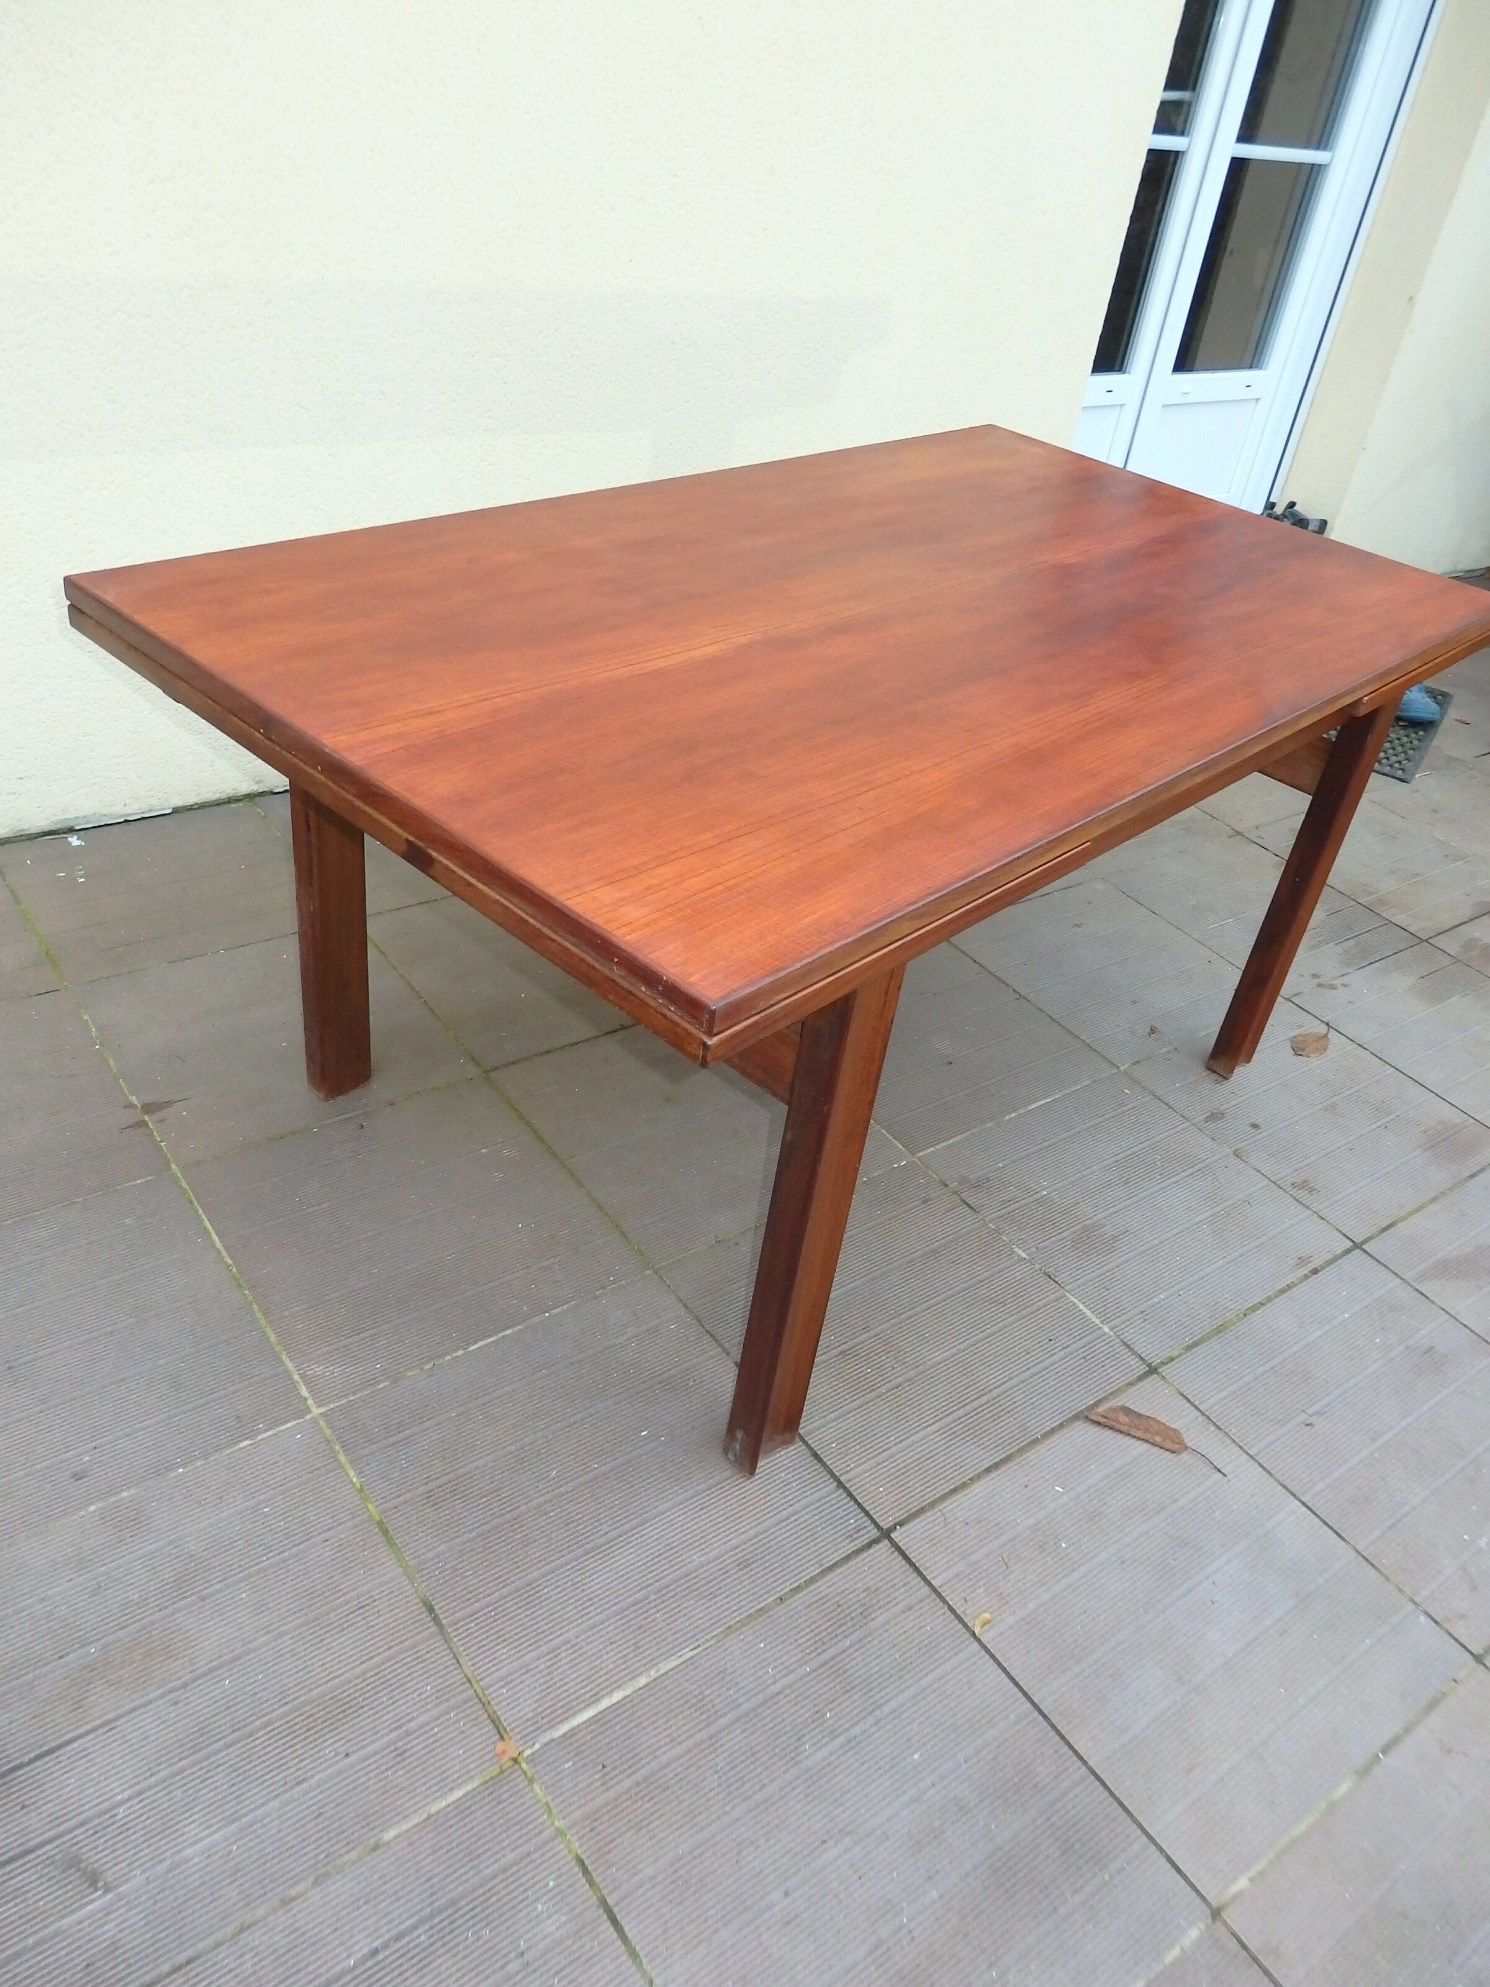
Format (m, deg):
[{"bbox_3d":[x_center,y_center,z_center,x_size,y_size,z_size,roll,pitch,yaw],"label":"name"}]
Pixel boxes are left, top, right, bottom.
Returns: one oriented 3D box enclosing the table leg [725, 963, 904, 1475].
[{"bbox_3d":[0.063,0.216,1.376,0.040,0.678,0.075,33,41,31],"label":"table leg"}]

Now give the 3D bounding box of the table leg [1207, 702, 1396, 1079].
[{"bbox_3d":[0.816,-0.163,2.099,0.040,0.678,0.075,33,41,31],"label":"table leg"}]

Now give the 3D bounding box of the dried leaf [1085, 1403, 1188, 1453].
[{"bbox_3d":[0.449,0.498,1.644,0.111,0.016,0.034,16,35,10],"label":"dried leaf"}]

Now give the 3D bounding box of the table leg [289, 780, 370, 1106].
[{"bbox_3d":[-0.510,-0.155,1.779,0.040,0.678,0.075,33,41,31],"label":"table leg"}]

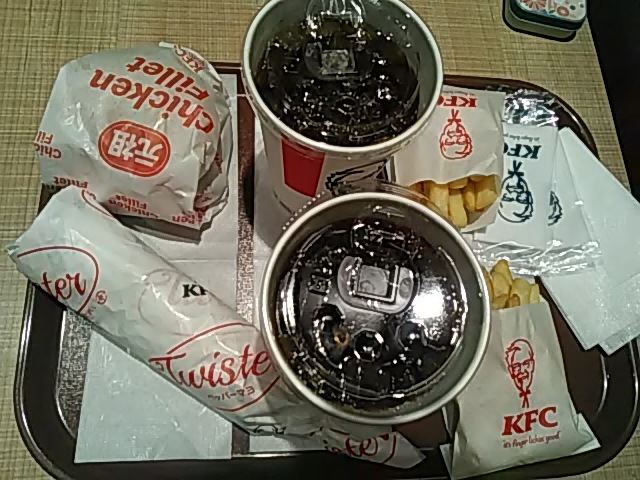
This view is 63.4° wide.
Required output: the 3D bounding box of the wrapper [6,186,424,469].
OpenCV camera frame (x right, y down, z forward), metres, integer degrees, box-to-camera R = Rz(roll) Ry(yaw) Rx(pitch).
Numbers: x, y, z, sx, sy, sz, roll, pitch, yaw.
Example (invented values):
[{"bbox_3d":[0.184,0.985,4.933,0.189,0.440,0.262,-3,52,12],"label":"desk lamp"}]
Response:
[{"bbox_3d":[-0.049,0.060,0.281,0.236,0.045,0.053,34,69,-1],"label":"wrapper"}]

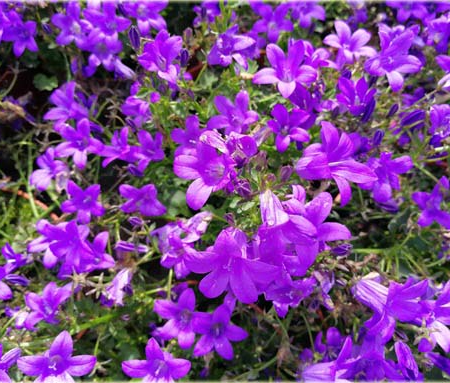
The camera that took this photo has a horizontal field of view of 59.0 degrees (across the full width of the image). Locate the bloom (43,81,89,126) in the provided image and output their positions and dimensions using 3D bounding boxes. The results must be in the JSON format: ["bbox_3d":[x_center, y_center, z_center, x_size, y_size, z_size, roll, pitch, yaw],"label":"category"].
[{"bbox_3d":[-0.118,-0.065,0.295,0.033,0.021,0.032,0,65,3],"label":"bloom"}]

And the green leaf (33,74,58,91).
[{"bbox_3d":[-0.151,-0.092,0.335,0.022,0.007,0.020,0,50,0],"label":"green leaf"}]

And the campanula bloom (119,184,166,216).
[{"bbox_3d":[-0.059,0.006,0.285,0.034,0.020,0.028,0,72,0],"label":"campanula bloom"}]

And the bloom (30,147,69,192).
[{"bbox_3d":[-0.128,-0.016,0.290,0.030,0.022,0.033,0,81,15],"label":"bloom"}]

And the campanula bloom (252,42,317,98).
[{"bbox_3d":[0.034,-0.069,0.225,0.036,0.024,0.034,0,63,-2],"label":"campanula bloom"}]

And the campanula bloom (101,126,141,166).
[{"bbox_3d":[-0.078,-0.034,0.300,0.033,0.022,0.031,0,66,19],"label":"campanula bloom"}]

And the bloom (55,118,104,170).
[{"bbox_3d":[-0.102,-0.033,0.280,0.034,0.021,0.035,0,71,-9],"label":"bloom"}]

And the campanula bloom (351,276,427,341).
[{"bbox_3d":[0.083,0.059,0.200,0.030,0.034,0.034,23,15,38],"label":"campanula bloom"}]

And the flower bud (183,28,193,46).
[{"bbox_3d":[-0.026,-0.106,0.275,0.007,0.013,0.007,3,30,0],"label":"flower bud"}]

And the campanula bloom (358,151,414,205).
[{"bbox_3d":[0.100,-0.008,0.250,0.034,0.019,0.031,0,75,6],"label":"campanula bloom"}]

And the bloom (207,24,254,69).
[{"bbox_3d":[0.005,-0.108,0.297,0.033,0.023,0.031,0,81,12],"label":"bloom"}]

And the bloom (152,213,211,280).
[{"bbox_3d":[-0.025,0.032,0.238,0.034,0.023,0.037,0,75,-3],"label":"bloom"}]

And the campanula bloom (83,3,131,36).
[{"bbox_3d":[-0.094,-0.137,0.315,0.037,0.021,0.031,0,83,-9],"label":"campanula bloom"}]

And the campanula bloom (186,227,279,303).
[{"bbox_3d":[0.003,0.032,0.175,0.039,0.035,0.024,0,18,3],"label":"campanula bloom"}]

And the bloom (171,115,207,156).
[{"bbox_3d":[-0.023,-0.037,0.268,0.026,0.018,0.028,0,69,-5],"label":"bloom"}]

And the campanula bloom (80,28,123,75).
[{"bbox_3d":[-0.092,-0.105,0.300,0.034,0.034,0.022,0,11,0],"label":"campanula bloom"}]

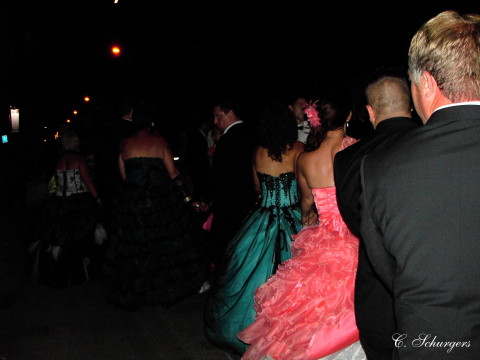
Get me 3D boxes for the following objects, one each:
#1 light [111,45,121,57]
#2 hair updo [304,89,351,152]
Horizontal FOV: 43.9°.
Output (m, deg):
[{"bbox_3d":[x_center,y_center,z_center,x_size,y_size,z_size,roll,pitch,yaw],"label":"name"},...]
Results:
[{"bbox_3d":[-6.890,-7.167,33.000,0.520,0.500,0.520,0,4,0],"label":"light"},{"bbox_3d":[0.514,-0.349,3.500,0.260,0.370,0.260,1,4,8],"label":"hair updo"}]

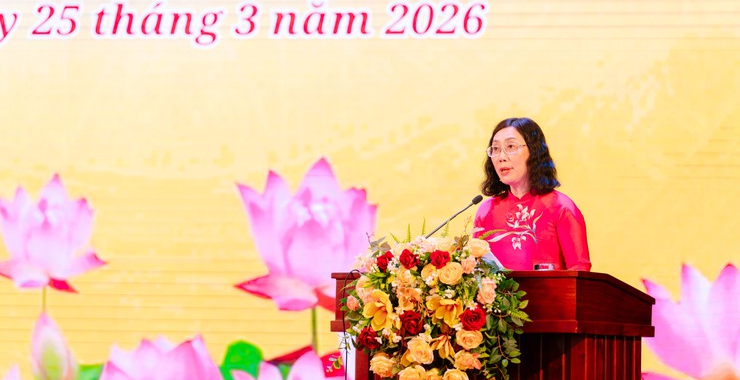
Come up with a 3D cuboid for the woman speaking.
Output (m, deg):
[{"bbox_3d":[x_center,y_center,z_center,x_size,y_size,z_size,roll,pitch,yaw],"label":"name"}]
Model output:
[{"bbox_3d":[0.491,0.561,8.389,0.450,1.610,0.420,-2,-5,28],"label":"woman speaking"}]

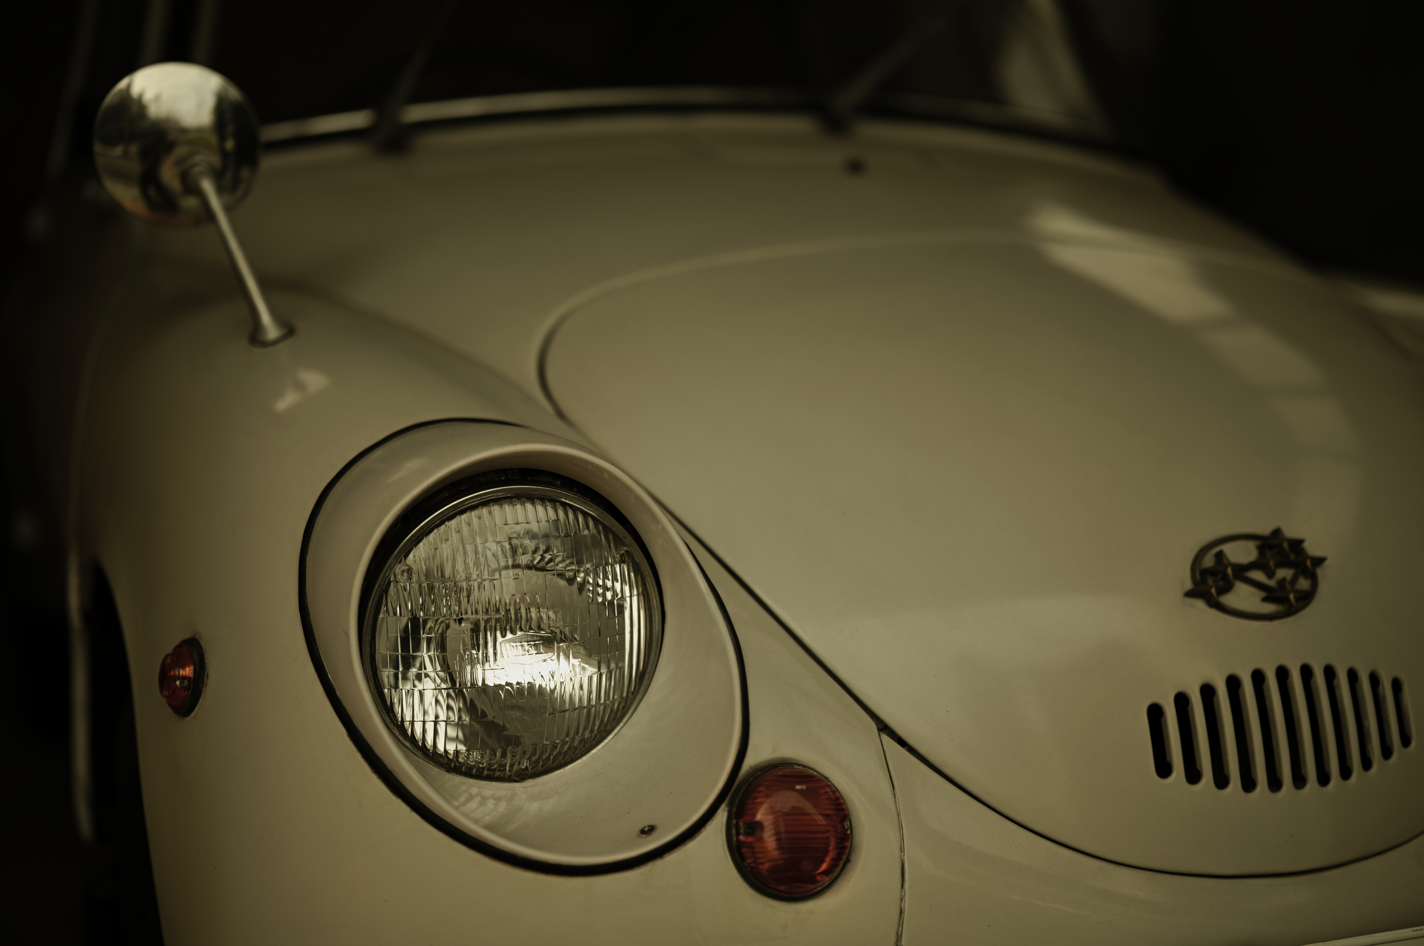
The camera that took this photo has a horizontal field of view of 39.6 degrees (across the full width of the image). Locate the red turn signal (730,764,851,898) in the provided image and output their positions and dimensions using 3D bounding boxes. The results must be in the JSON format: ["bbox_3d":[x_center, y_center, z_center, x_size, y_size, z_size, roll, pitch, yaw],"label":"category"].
[{"bbox_3d":[0.046,0.208,1.150,0.080,0.081,0.040,-4,-3,-25],"label":"red turn signal"}]

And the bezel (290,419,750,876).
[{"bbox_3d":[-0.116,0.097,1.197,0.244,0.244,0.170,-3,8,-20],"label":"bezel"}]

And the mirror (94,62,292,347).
[{"bbox_3d":[-0.366,-0.191,1.388,0.126,0.201,0.107,-3,8,-18],"label":"mirror"}]

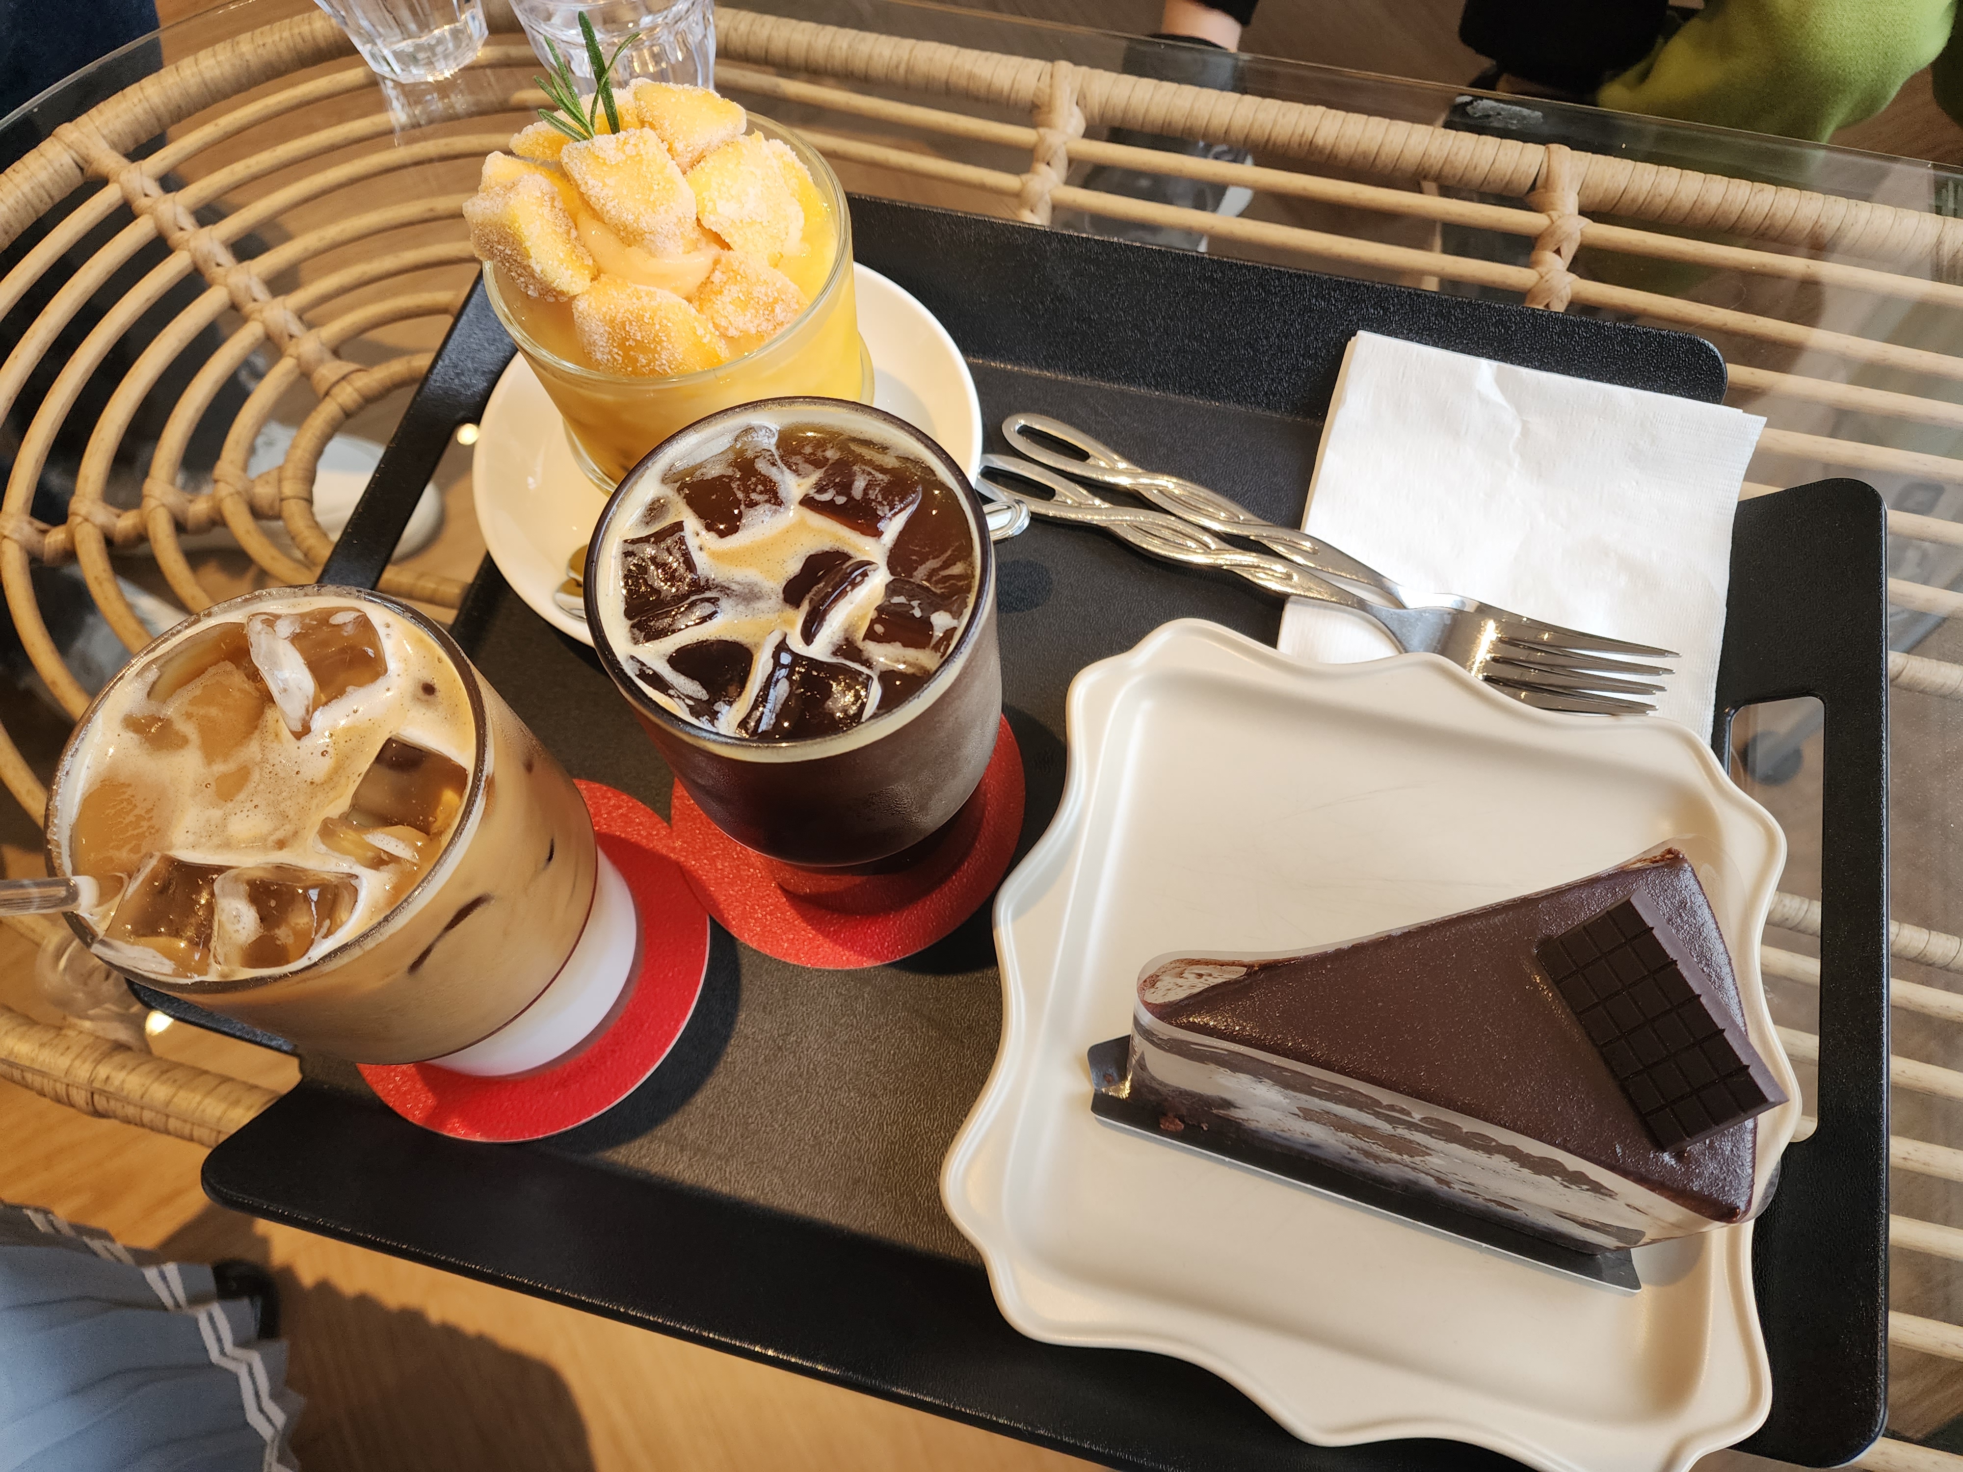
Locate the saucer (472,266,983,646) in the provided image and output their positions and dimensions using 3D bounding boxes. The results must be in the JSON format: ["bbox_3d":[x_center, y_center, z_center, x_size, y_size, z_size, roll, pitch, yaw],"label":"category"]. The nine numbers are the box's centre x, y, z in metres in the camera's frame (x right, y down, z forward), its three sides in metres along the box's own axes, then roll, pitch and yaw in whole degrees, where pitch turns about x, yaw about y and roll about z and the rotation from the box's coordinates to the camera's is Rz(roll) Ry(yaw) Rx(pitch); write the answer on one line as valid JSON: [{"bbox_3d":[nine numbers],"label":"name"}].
[{"bbox_3d":[-0.075,-0.085,0.397,0.152,0.019,0.152,-1,66,1],"label":"saucer"}]

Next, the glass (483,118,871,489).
[{"bbox_3d":[-0.080,-0.115,0.370,0.095,0.070,0.095,-1,66,1],"label":"glass"}]

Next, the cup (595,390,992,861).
[{"bbox_3d":[-0.035,-0.008,0.303,0.077,0.124,0.077,-1,66,1],"label":"cup"}]

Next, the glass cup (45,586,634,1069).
[{"bbox_3d":[-0.125,0.032,0.288,0.077,0.124,0.077,-1,66,1],"label":"glass cup"}]

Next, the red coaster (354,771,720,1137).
[{"bbox_3d":[-0.120,0.057,0.346,0.098,0.002,0.098,-1,66,1],"label":"red coaster"}]

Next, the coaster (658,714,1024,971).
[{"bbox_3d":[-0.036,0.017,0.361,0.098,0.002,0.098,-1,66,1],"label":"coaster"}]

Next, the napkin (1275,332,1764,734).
[{"bbox_3d":[0.155,-0.051,0.377,0.119,0.010,0.120,13,74,7],"label":"napkin"}]

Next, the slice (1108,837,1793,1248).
[{"bbox_3d":[0.092,0.069,0.286,0.119,0.063,0.076,2,66,2],"label":"slice"}]

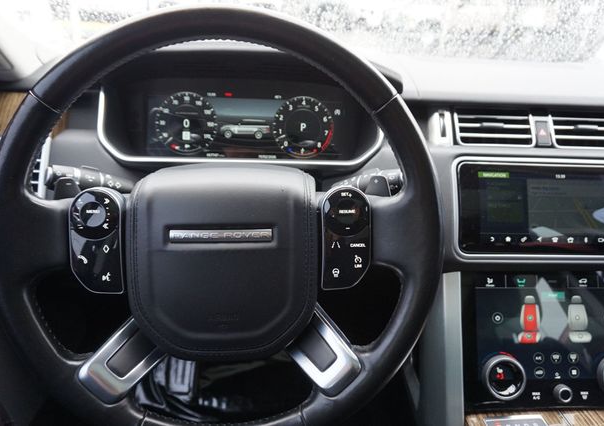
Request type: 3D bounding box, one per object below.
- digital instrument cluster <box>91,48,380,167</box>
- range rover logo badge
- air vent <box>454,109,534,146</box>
[{"bbox_3d":[-0.083,-0.146,0.615,0.380,0.145,0.090,1,6,-5],"label":"digital instrument cluster"},{"bbox_3d":[-0.069,0.019,0.363,0.088,0.011,0.004,1,-4,-5],"label":"range rover logo badge"},{"bbox_3d":[0.281,-0.125,0.622,0.109,0.050,0.030,1,-8,-5],"label":"air vent"}]

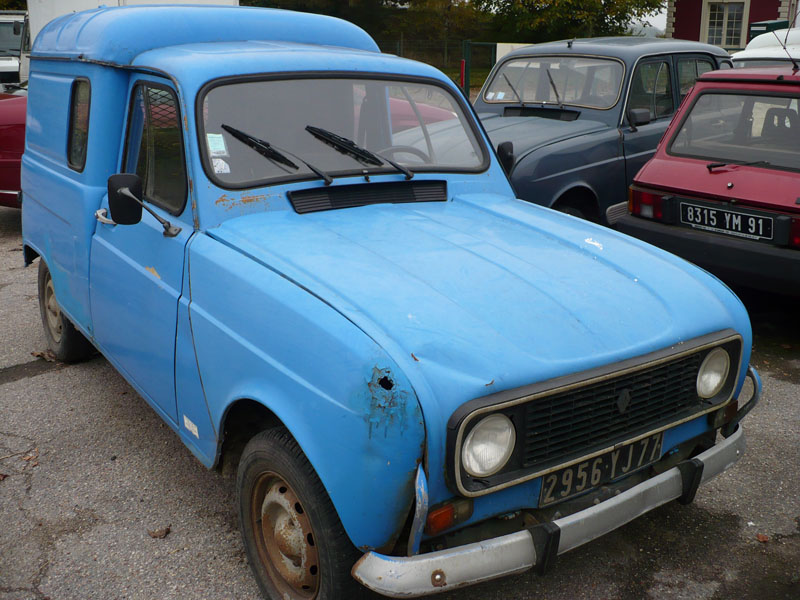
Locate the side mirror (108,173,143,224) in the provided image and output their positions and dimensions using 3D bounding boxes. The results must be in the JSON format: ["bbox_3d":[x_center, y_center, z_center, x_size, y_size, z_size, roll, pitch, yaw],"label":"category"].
[{"bbox_3d":[-0.880,-0.325,2.740,0.113,0.170,0.045,-1,18,-11],"label":"side mirror"}]

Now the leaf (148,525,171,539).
[{"bbox_3d":[-0.805,0.775,2.864,0.078,0.025,0.060,-4,18,-17],"label":"leaf"}]

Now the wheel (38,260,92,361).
[{"bbox_3d":[-1.682,0.018,4.322,0.150,0.560,0.560,-10,21,-35],"label":"wheel"}]

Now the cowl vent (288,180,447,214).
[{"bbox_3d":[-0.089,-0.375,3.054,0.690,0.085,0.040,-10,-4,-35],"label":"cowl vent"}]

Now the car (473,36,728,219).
[{"bbox_3d":[1.450,-1.300,7.130,1.490,1.540,3.660,15,23,39],"label":"car"}]

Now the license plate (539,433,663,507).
[{"bbox_3d":[0.561,0.458,2.340,0.505,0.105,0.015,-10,21,-35],"label":"license plate"}]

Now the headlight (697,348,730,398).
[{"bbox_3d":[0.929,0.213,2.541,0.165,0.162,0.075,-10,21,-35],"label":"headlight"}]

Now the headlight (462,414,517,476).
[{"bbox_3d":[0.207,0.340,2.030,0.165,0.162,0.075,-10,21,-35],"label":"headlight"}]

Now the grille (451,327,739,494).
[{"bbox_3d":[0.556,0.276,2.302,1.140,0.245,0.085,-10,21,-35],"label":"grille"}]

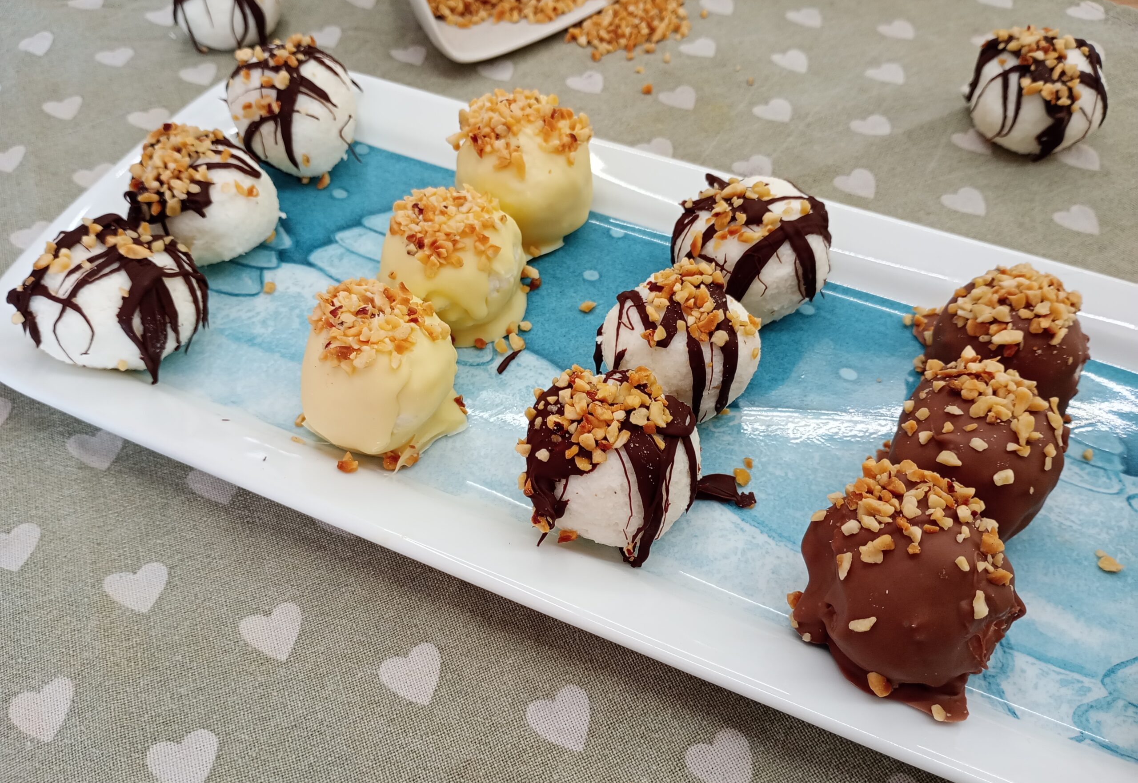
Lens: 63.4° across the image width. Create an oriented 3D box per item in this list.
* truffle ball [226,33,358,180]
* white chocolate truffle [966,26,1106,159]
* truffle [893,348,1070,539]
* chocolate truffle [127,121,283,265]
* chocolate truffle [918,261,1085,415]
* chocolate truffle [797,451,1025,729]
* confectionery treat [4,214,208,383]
[{"bbox_3d":[-0.077,-0.080,0.258,0.034,0.037,0.034,-16,54,-11],"label":"truffle ball"},{"bbox_3d":[0.144,-0.094,0.282,0.039,0.033,0.038,-1,53,0],"label":"white chocolate truffle"},{"bbox_3d":[0.087,0.010,0.194,0.036,0.035,0.039,-1,53,0],"label":"truffle"},{"bbox_3d":[-0.099,-0.055,0.248,0.038,0.032,0.038,-1,53,0],"label":"chocolate truffle"},{"bbox_3d":[0.095,-0.009,0.202,0.033,0.036,0.033,29,59,21],"label":"chocolate truffle"},{"bbox_3d":[0.064,0.034,0.173,0.042,0.040,0.044,-1,53,0],"label":"chocolate truffle"},{"bbox_3d":[-0.113,-0.025,0.225,0.043,0.033,0.040,0,53,1],"label":"confectionery treat"}]

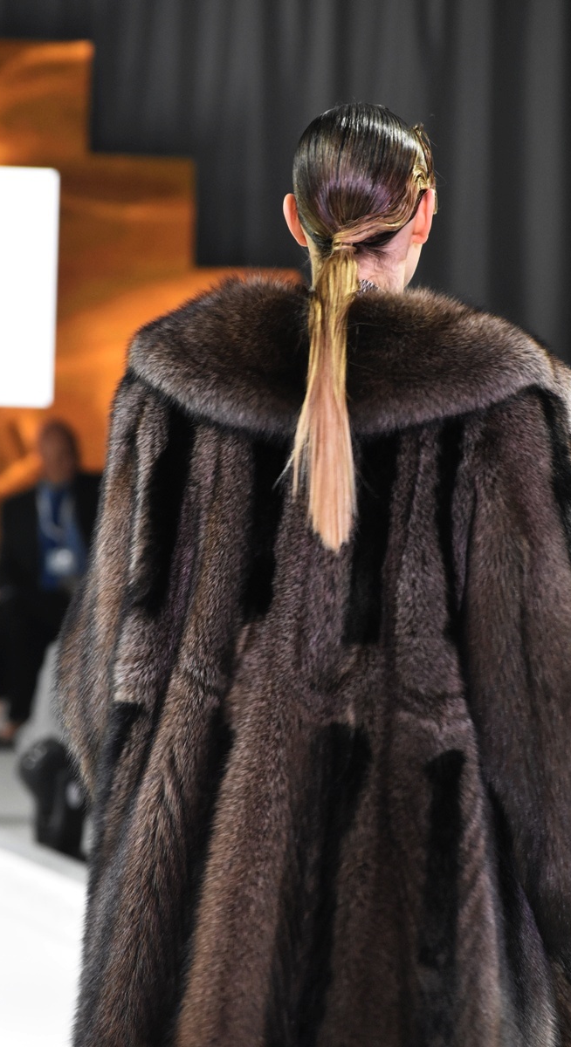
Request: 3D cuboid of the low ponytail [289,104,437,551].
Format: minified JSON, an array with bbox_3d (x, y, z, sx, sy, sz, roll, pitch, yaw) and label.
[{"bbox_3d":[0.090,-0.229,7.380,0.180,0.525,0.240,2,2,16],"label":"low ponytail"}]

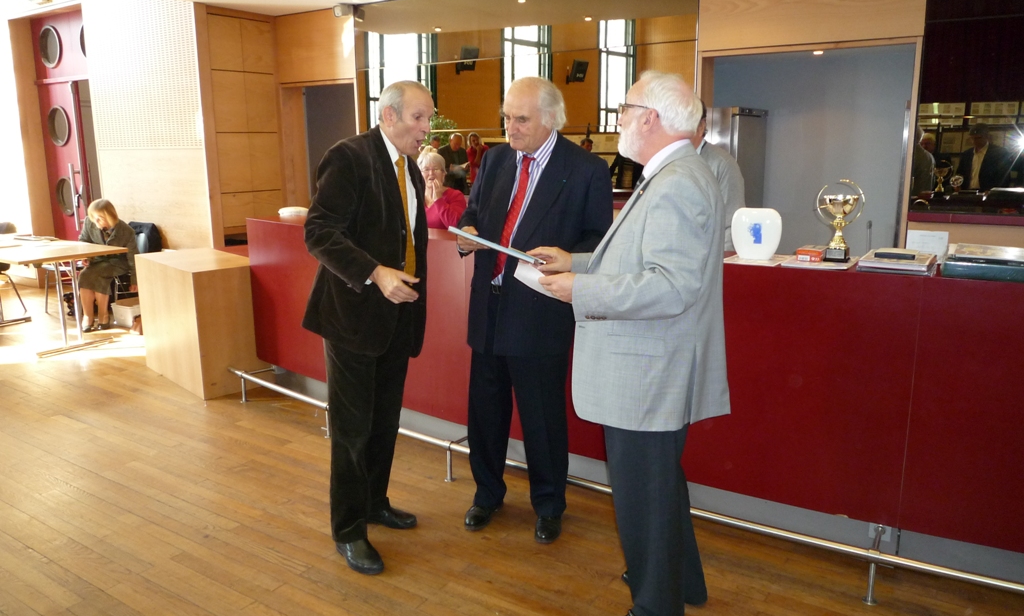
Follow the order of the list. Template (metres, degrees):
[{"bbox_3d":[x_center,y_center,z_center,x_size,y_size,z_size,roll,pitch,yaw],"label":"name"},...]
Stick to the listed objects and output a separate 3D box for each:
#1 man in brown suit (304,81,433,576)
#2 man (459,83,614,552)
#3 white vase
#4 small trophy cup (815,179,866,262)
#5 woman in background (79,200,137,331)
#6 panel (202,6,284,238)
[{"bbox_3d":[-0.514,0.068,2.778,0.470,1.765,0.520,7,15,32],"label":"man in brown suit"},{"bbox_3d":[0.075,0.022,2.913,0.590,1.785,0.460,5,14,24],"label":"man"},{"bbox_3d":[0.892,-0.270,2.682,0.180,0.186,0.085,4,13,21],"label":"white vase"},{"bbox_3d":[1.155,-0.307,2.602,0.185,0.288,0.125,6,14,28],"label":"small trophy cup"},{"bbox_3d":[-3.575,-0.397,6.519,0.560,1.130,0.720,-6,13,-22],"label":"woman in background"},{"bbox_3d":[-2.328,-1.608,6.497,0.080,1.860,0.740,8,15,33],"label":"panel"}]

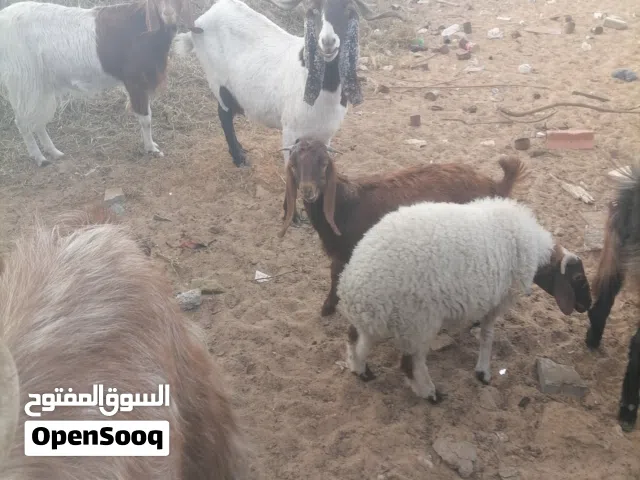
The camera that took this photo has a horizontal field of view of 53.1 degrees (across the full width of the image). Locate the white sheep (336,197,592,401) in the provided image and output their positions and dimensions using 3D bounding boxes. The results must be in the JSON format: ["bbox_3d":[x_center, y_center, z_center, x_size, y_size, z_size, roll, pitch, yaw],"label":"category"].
[{"bbox_3d":[0.420,0.145,1.871,0.770,0.610,0.340,-5,32,-8],"label":"white sheep"}]

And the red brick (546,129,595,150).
[{"bbox_3d":[1.355,-0.541,3.459,0.250,0.095,0.075,4,32,6],"label":"red brick"}]

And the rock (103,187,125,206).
[{"bbox_3d":[-0.942,-0.210,2.958,0.095,0.060,0.095,0,32,0],"label":"rock"}]

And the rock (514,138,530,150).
[{"bbox_3d":[1.090,-0.524,3.469,0.083,0.055,0.070,0,32,0],"label":"rock"}]

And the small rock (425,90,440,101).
[{"bbox_3d":[0.722,-0.948,4.148,0.100,0.055,0.080,0,32,0],"label":"small rock"}]

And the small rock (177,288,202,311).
[{"bbox_3d":[-0.464,0.206,2.293,0.090,0.060,0.075,0,32,0],"label":"small rock"}]

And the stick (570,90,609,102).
[{"bbox_3d":[1.748,-0.934,4.156,0.225,0.020,0.022,26,41,35],"label":"stick"}]

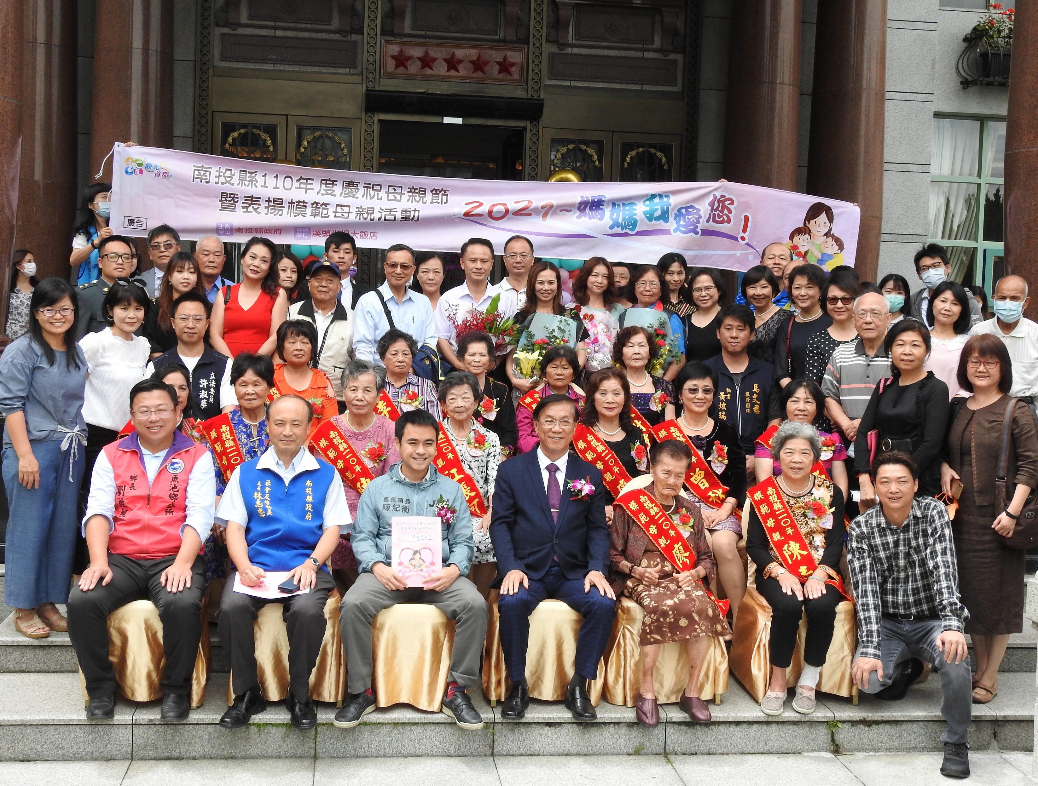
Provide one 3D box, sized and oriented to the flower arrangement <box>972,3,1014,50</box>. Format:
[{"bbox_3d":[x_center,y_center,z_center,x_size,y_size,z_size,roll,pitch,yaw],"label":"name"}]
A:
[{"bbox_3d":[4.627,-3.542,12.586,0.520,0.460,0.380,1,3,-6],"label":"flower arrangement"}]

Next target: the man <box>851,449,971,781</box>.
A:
[{"bbox_3d":[1.636,0.892,5.601,0.520,1.274,0.760,2,3,5],"label":"man"}]

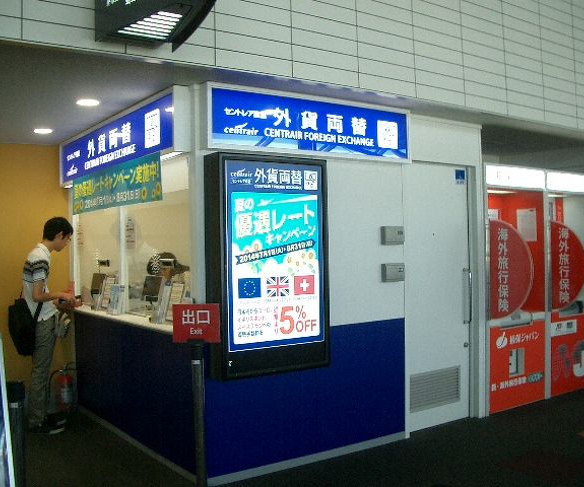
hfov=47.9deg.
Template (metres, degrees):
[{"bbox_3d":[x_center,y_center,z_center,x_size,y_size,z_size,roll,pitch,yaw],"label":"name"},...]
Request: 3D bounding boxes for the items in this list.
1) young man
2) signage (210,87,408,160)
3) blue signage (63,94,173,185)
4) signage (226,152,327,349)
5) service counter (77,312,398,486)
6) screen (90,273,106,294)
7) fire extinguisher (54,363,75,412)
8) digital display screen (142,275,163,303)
[{"bbox_3d":[-2.007,0.653,5.460,0.450,1.736,0.430,-1,-1,-41],"label":"young man"},{"bbox_3d":[0.154,-0.772,4.436,1.672,0.392,0.130,-1,-1,-34],"label":"signage"},{"bbox_3d":[-1.392,-0.750,5.102,0.100,0.399,2.500,-1,-1,-34],"label":"blue signage"},{"bbox_3d":[-0.091,0.072,4.092,0.714,1.137,0.040,-1,-1,-34],"label":"signage"},{"bbox_3d":[-0.565,1.031,5.537,1.740,0.950,2.560,-1,-1,-34],"label":"service counter"},{"bbox_3d":[-1.832,0.381,6.203,0.260,0.200,0.040,-1,-11,43],"label":"screen"},{"bbox_3d":[-2.090,1.316,6.038,0.180,0.458,0.150,-1,-1,-34],"label":"fire extinguisher"},{"bbox_3d":[-1.087,0.353,5.119,0.260,0.200,0.040,-1,-11,43],"label":"digital display screen"}]

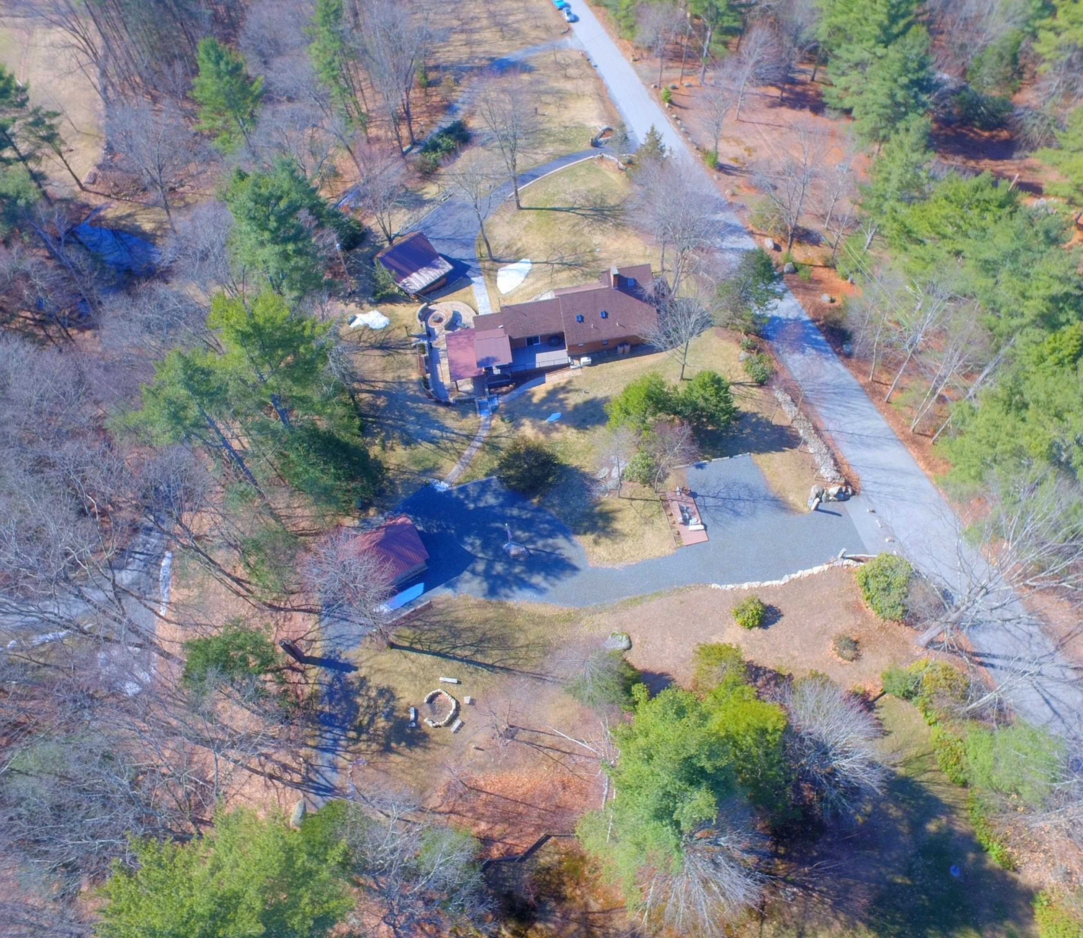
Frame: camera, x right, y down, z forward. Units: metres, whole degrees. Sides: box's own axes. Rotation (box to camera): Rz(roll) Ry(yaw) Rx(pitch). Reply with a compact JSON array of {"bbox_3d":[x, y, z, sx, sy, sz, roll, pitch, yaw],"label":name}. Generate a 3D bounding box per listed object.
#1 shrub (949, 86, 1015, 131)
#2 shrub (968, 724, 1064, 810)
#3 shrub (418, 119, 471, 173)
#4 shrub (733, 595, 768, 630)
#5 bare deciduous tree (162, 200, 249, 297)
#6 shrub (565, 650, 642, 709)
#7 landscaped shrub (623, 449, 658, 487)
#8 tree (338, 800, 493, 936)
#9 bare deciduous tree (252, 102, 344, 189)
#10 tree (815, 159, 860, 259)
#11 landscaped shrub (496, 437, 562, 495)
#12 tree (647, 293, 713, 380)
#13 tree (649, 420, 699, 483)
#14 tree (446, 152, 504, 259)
[{"bbox_3d":[63.822,-52.282,104.853,8.000,4.800,8.000,-8,56,0],"label":"shrub"},{"bbox_3d":[37.249,23.214,57.067,6.700,4.200,6.700,-8,56,0],"label":"shrub"},{"bbox_3d":[-14.868,-48.271,106.631,3.800,3.200,9.380,28,62,21],"label":"shrub"},{"bbox_3d":[19.179,13.140,66.481,3.000,2.400,3.000,-8,56,0],"label":"shrub"},{"bbox_3d":[-42.200,-27.200,92.600,10.000,13.700,10.000,-5,53,0],"label":"bare deciduous tree"},{"bbox_3d":[5.046,17.034,59.337,6.000,4.600,6.000,-6,55,0],"label":"shrub"},{"bbox_3d":[9.897,0.013,71.365,3.400,3.600,3.400,-6,55,0],"label":"landscaped shrub"},{"bbox_3d":[-8.948,29.333,53.545,10.000,10.000,10.000,-8,56,0],"label":"tree"},{"bbox_3d":[-37.100,-49.600,112.800,13.000,13.000,13.000,-5,53,0],"label":"bare deciduous tree"},{"bbox_3d":[34.923,-29.682,84.557,4.200,12.800,4.200,-6,55,0],"label":"tree"},{"bbox_3d":[-1.350,-0.350,71.500,6.400,4.400,6.400,-5,53,0],"label":"landscaped shrub"},{"bbox_3d":[14.890,-13.108,75.396,6.800,11.300,6.800,-6,55,0],"label":"tree"},{"bbox_3d":[13.337,-1.357,73.192,5.300,8.200,5.300,-8,56,0],"label":"tree"},{"bbox_3d":[-7.896,-32.395,91.415,7.600,15.500,7.600,-8,56,0],"label":"tree"}]

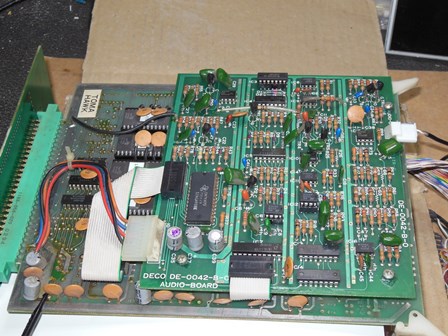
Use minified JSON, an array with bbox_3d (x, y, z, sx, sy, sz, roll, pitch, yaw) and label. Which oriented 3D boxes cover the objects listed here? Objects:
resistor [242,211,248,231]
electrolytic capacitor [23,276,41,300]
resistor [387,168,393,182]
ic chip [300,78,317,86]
[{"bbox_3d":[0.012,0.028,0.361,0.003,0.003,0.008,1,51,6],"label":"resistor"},{"bbox_3d":[-0.104,0.065,0.348,0.008,0.011,0.008,8,45,-3],"label":"electrolytic capacitor"},{"bbox_3d":[0.095,0.004,0.370,0.003,0.003,0.008,1,48,6],"label":"resistor"},{"bbox_3d":[0.055,-0.056,0.425,0.010,0.004,0.007,1,51,6],"label":"ic chip"}]

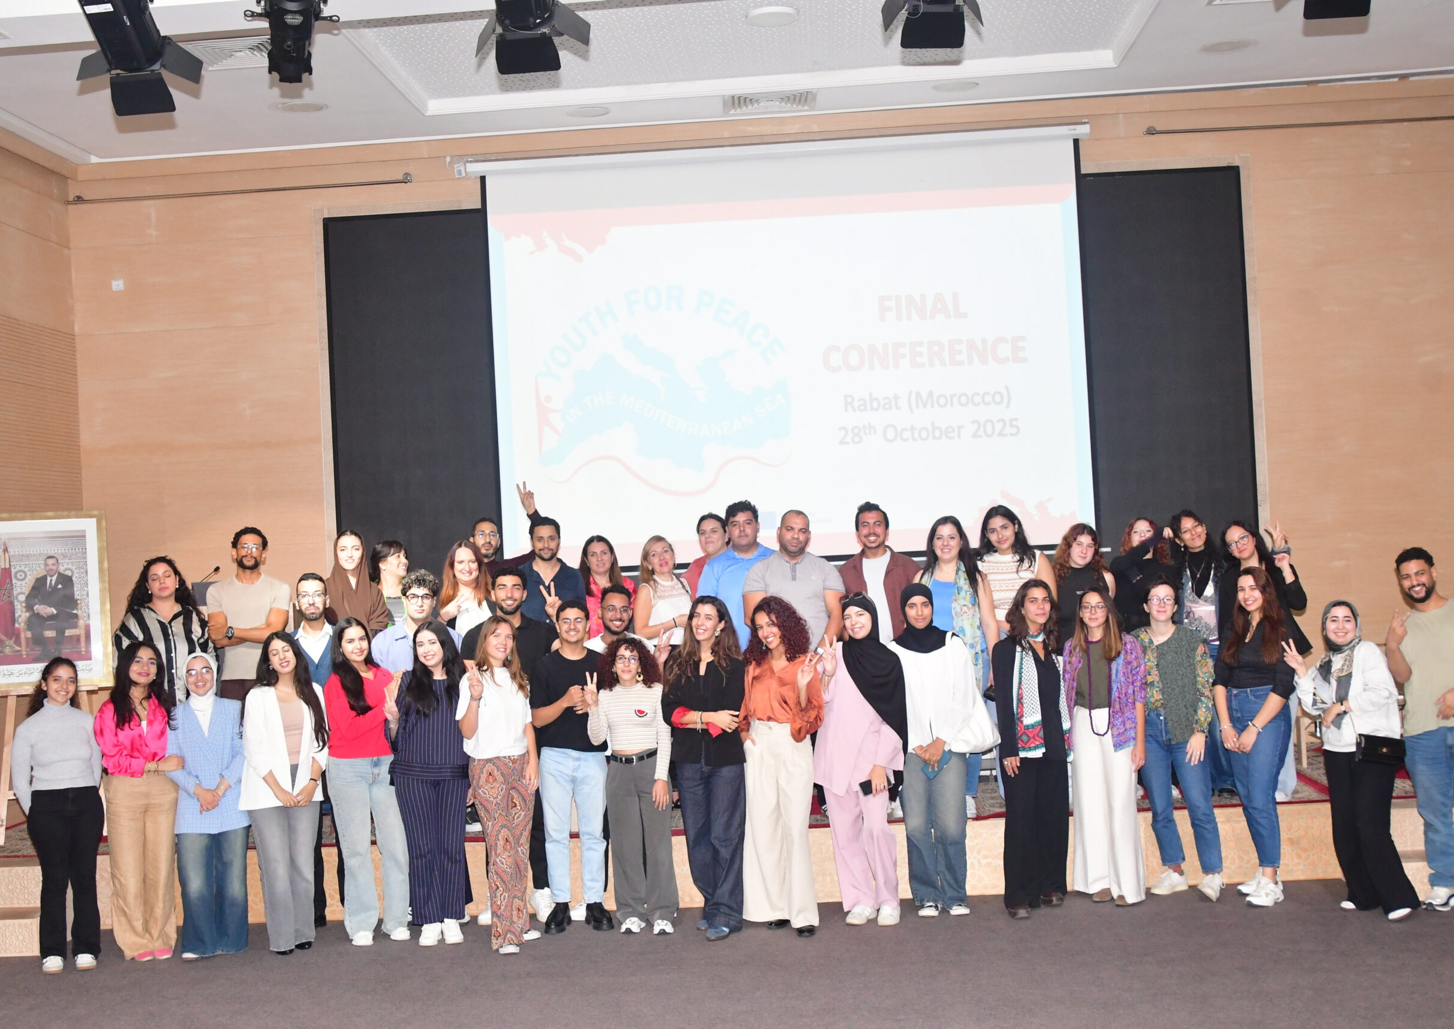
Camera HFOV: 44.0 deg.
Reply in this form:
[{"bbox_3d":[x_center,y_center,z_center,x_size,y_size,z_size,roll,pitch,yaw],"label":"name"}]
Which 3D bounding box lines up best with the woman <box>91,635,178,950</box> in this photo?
[{"bbox_3d":[-3.041,1.470,9.350,0.450,1.616,0.320,-3,-1,-23],"label":"woman"}]

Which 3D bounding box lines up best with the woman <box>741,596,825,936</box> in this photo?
[{"bbox_3d":[0.283,1.254,9.093,0.430,1.688,0.360,-3,-1,2],"label":"woman"}]

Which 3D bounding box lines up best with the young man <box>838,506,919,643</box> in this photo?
[{"bbox_3d":[0.892,0.807,10.286,0.520,1.757,0.320,-3,-1,9],"label":"young man"}]

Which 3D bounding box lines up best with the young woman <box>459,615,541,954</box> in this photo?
[{"bbox_3d":[-1.162,1.349,9.205,0.450,1.666,0.380,-3,-1,-20],"label":"young woman"}]

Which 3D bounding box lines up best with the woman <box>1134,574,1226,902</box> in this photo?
[{"bbox_3d":[2.403,1.176,9.570,0.500,1.665,0.360,-3,-1,32],"label":"woman"}]

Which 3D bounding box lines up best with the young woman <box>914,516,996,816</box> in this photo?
[{"bbox_3d":[1.283,0.823,9.953,0.500,1.632,0.320,-3,-1,13],"label":"young woman"}]

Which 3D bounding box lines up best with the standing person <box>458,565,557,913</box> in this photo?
[{"bbox_3d":[-1.165,1.236,9.691,0.500,1.897,0.330,-3,-1,-3],"label":"standing person"}]

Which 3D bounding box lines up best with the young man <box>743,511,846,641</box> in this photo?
[{"bbox_3d":[0.405,0.828,10.169,0.570,1.717,0.350,-3,0,3],"label":"young man"}]

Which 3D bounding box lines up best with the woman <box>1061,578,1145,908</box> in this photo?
[{"bbox_3d":[1.992,1.198,9.504,0.450,1.661,0.310,-3,-1,23],"label":"woman"}]

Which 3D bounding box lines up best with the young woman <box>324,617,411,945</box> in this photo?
[{"bbox_3d":[-1.902,1.385,9.513,0.450,1.678,0.360,-2,-1,-42],"label":"young woman"}]

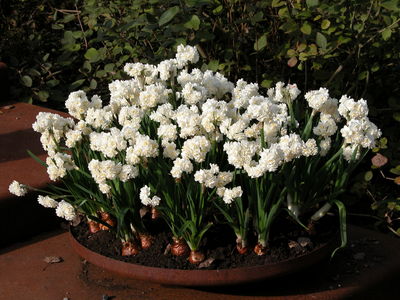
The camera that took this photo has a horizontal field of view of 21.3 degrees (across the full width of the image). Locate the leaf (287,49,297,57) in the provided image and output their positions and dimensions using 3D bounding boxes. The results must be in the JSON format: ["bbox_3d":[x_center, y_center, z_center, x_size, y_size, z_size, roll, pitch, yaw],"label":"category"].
[{"bbox_3d":[0.293,-0.312,3.400,0.031,0.024,0.014,0,17,0],"label":"leaf"}]

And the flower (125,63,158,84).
[{"bbox_3d":[-0.167,-0.218,3.030,0.094,0.061,0.072,5,18,15],"label":"flower"}]

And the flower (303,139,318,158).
[{"bbox_3d":[0.285,-0.006,2.740,0.040,0.045,0.042,-5,18,-15],"label":"flower"}]

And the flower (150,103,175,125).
[{"bbox_3d":[-0.099,-0.096,2.800,0.063,0.056,0.063,0,15,0],"label":"flower"}]

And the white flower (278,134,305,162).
[{"bbox_3d":[0.228,-0.004,2.650,0.065,0.068,0.065,0,15,0],"label":"white flower"}]

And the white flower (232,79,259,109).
[{"bbox_3d":[0.125,-0.156,2.930,0.072,0.080,0.072,0,15,0],"label":"white flower"}]

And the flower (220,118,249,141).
[{"bbox_3d":[0.091,-0.054,2.819,0.072,0.057,0.060,0,16,2],"label":"flower"}]

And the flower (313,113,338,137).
[{"bbox_3d":[0.334,-0.068,2.830,0.069,0.062,0.069,0,15,0],"label":"flower"}]

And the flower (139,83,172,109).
[{"bbox_3d":[-0.129,-0.151,3.009,0.088,0.077,0.076,-1,16,-2],"label":"flower"}]

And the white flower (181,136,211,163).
[{"bbox_3d":[-0.011,-0.001,2.620,0.074,0.062,0.074,0,15,0],"label":"white flower"}]

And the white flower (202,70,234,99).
[{"bbox_3d":[0.052,-0.185,3.000,0.088,0.077,0.070,0,17,0],"label":"white flower"}]

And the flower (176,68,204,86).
[{"bbox_3d":[-0.027,-0.202,3.020,0.080,0.059,0.071,0,15,0],"label":"flower"}]

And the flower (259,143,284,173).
[{"bbox_3d":[0.175,0.018,2.610,0.062,0.071,0.062,0,16,4],"label":"flower"}]

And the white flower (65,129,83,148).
[{"bbox_3d":[-0.338,-0.031,2.844,0.047,0.052,0.046,-2,16,-7],"label":"white flower"}]

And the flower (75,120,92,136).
[{"bbox_3d":[-0.315,-0.058,2.870,0.047,0.044,0.045,6,18,20],"label":"flower"}]

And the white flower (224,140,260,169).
[{"bbox_3d":[0.106,0.011,2.660,0.087,0.068,0.075,0,17,0],"label":"white flower"}]

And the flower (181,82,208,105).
[{"bbox_3d":[-0.015,-0.156,2.930,0.075,0.059,0.067,0,17,0],"label":"flower"}]

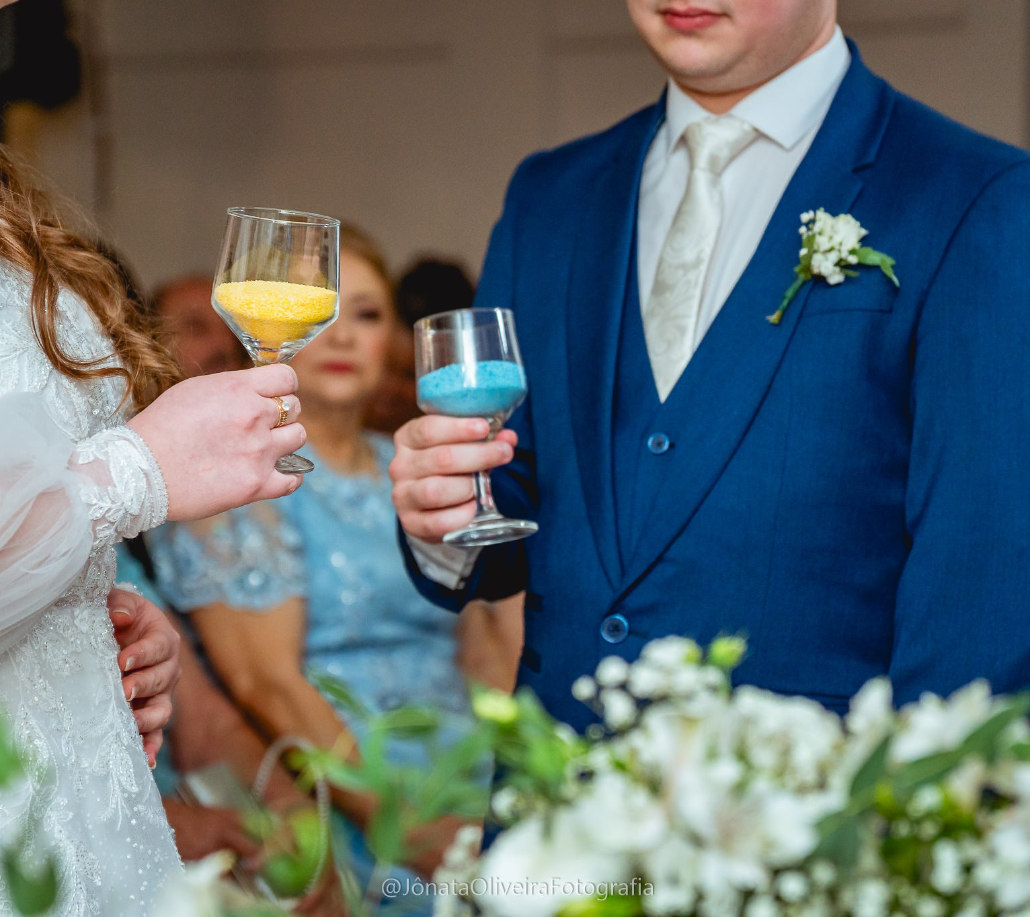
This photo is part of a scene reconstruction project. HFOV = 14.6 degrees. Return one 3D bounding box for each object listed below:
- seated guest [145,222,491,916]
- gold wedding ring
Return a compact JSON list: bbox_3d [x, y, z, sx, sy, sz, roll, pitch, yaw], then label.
[{"bbox_3d":[-0.182,0.359,4.901,0.500,1.260,0.750,-1,7,-10],"label":"seated guest"},{"bbox_3d":[-0.139,-0.027,2.339,0.005,0.021,0.022,-9,-20,-33],"label":"gold wedding ring"}]

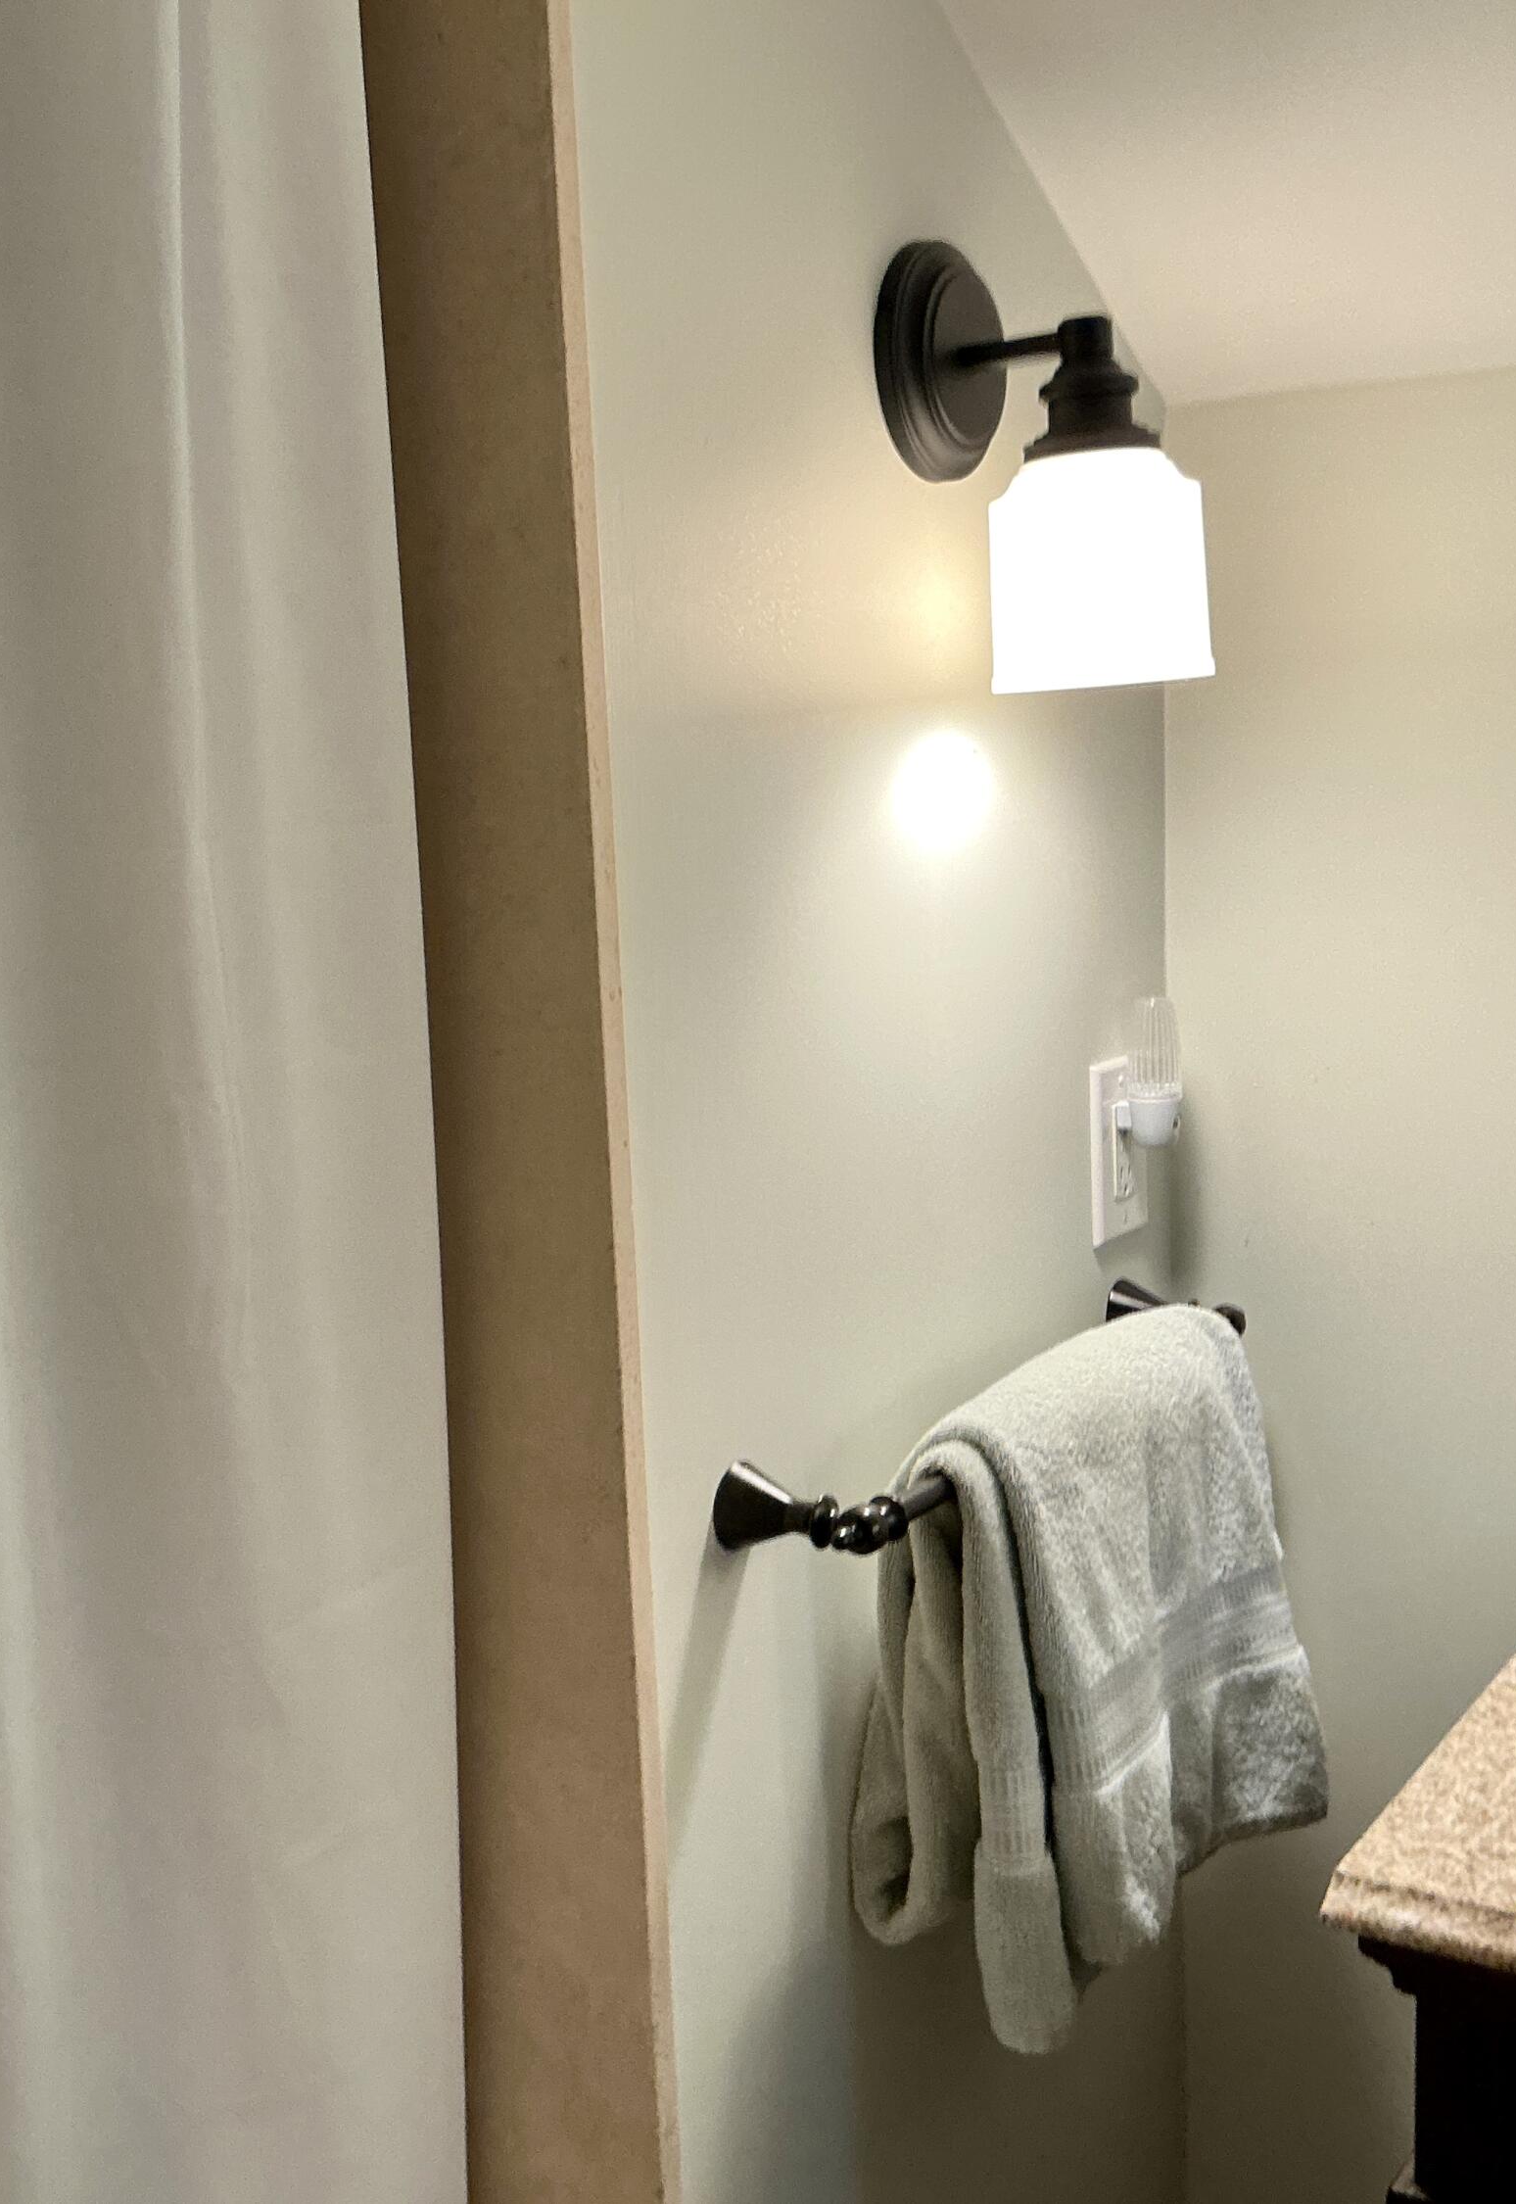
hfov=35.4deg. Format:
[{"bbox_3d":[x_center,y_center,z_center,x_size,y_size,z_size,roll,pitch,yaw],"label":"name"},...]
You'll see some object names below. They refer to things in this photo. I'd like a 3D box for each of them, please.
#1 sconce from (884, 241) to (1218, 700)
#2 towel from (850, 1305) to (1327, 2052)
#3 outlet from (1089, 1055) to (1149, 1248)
[{"bbox_3d":[0.166,-0.347,1.276,0.159,0.245,0.129,3,10,33],"label":"sconce"},{"bbox_3d":[0.202,0.311,1.372,0.132,0.344,0.395,3,10,33],"label":"towel"},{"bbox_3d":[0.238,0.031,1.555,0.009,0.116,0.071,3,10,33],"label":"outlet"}]

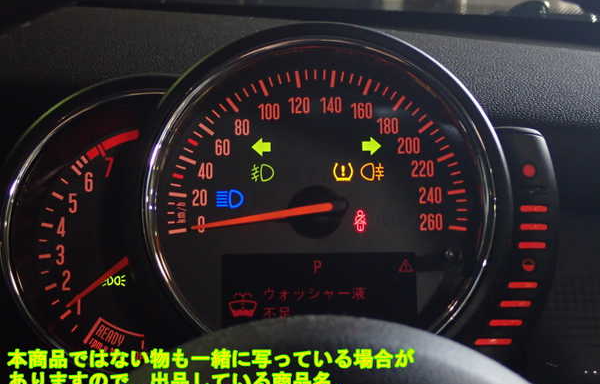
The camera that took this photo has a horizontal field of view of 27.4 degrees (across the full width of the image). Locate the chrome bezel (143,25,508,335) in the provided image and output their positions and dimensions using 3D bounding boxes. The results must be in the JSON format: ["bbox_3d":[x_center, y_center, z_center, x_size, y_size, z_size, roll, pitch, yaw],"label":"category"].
[{"bbox_3d":[0.008,0.003,0.453,0.133,0.133,0.030,0,-17,-1],"label":"chrome bezel"}]

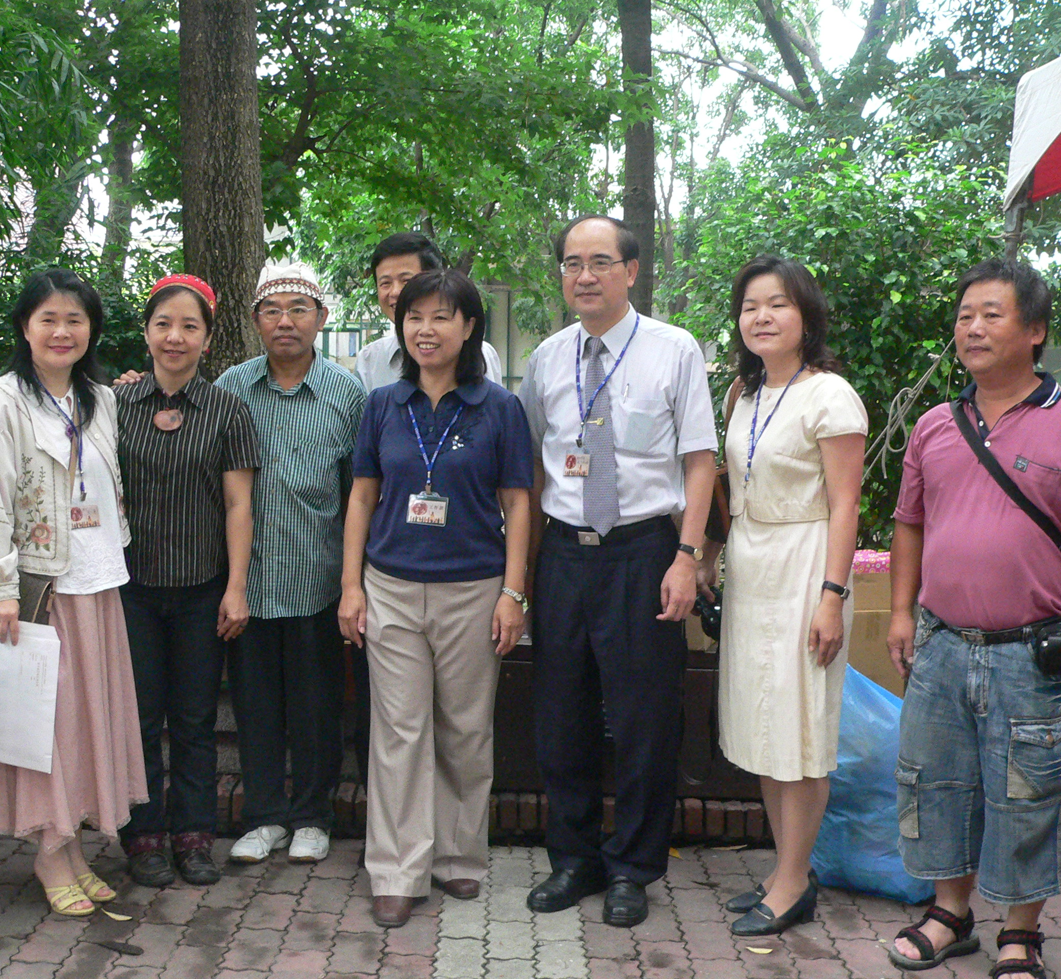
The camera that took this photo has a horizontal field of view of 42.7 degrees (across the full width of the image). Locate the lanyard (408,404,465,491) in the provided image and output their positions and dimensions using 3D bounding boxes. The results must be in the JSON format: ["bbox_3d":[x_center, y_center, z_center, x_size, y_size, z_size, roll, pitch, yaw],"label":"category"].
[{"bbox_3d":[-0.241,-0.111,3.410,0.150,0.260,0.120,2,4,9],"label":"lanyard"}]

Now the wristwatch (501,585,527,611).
[{"bbox_3d":[-0.040,0.279,3.460,0.060,0.030,0.050,21,7,-34],"label":"wristwatch"}]

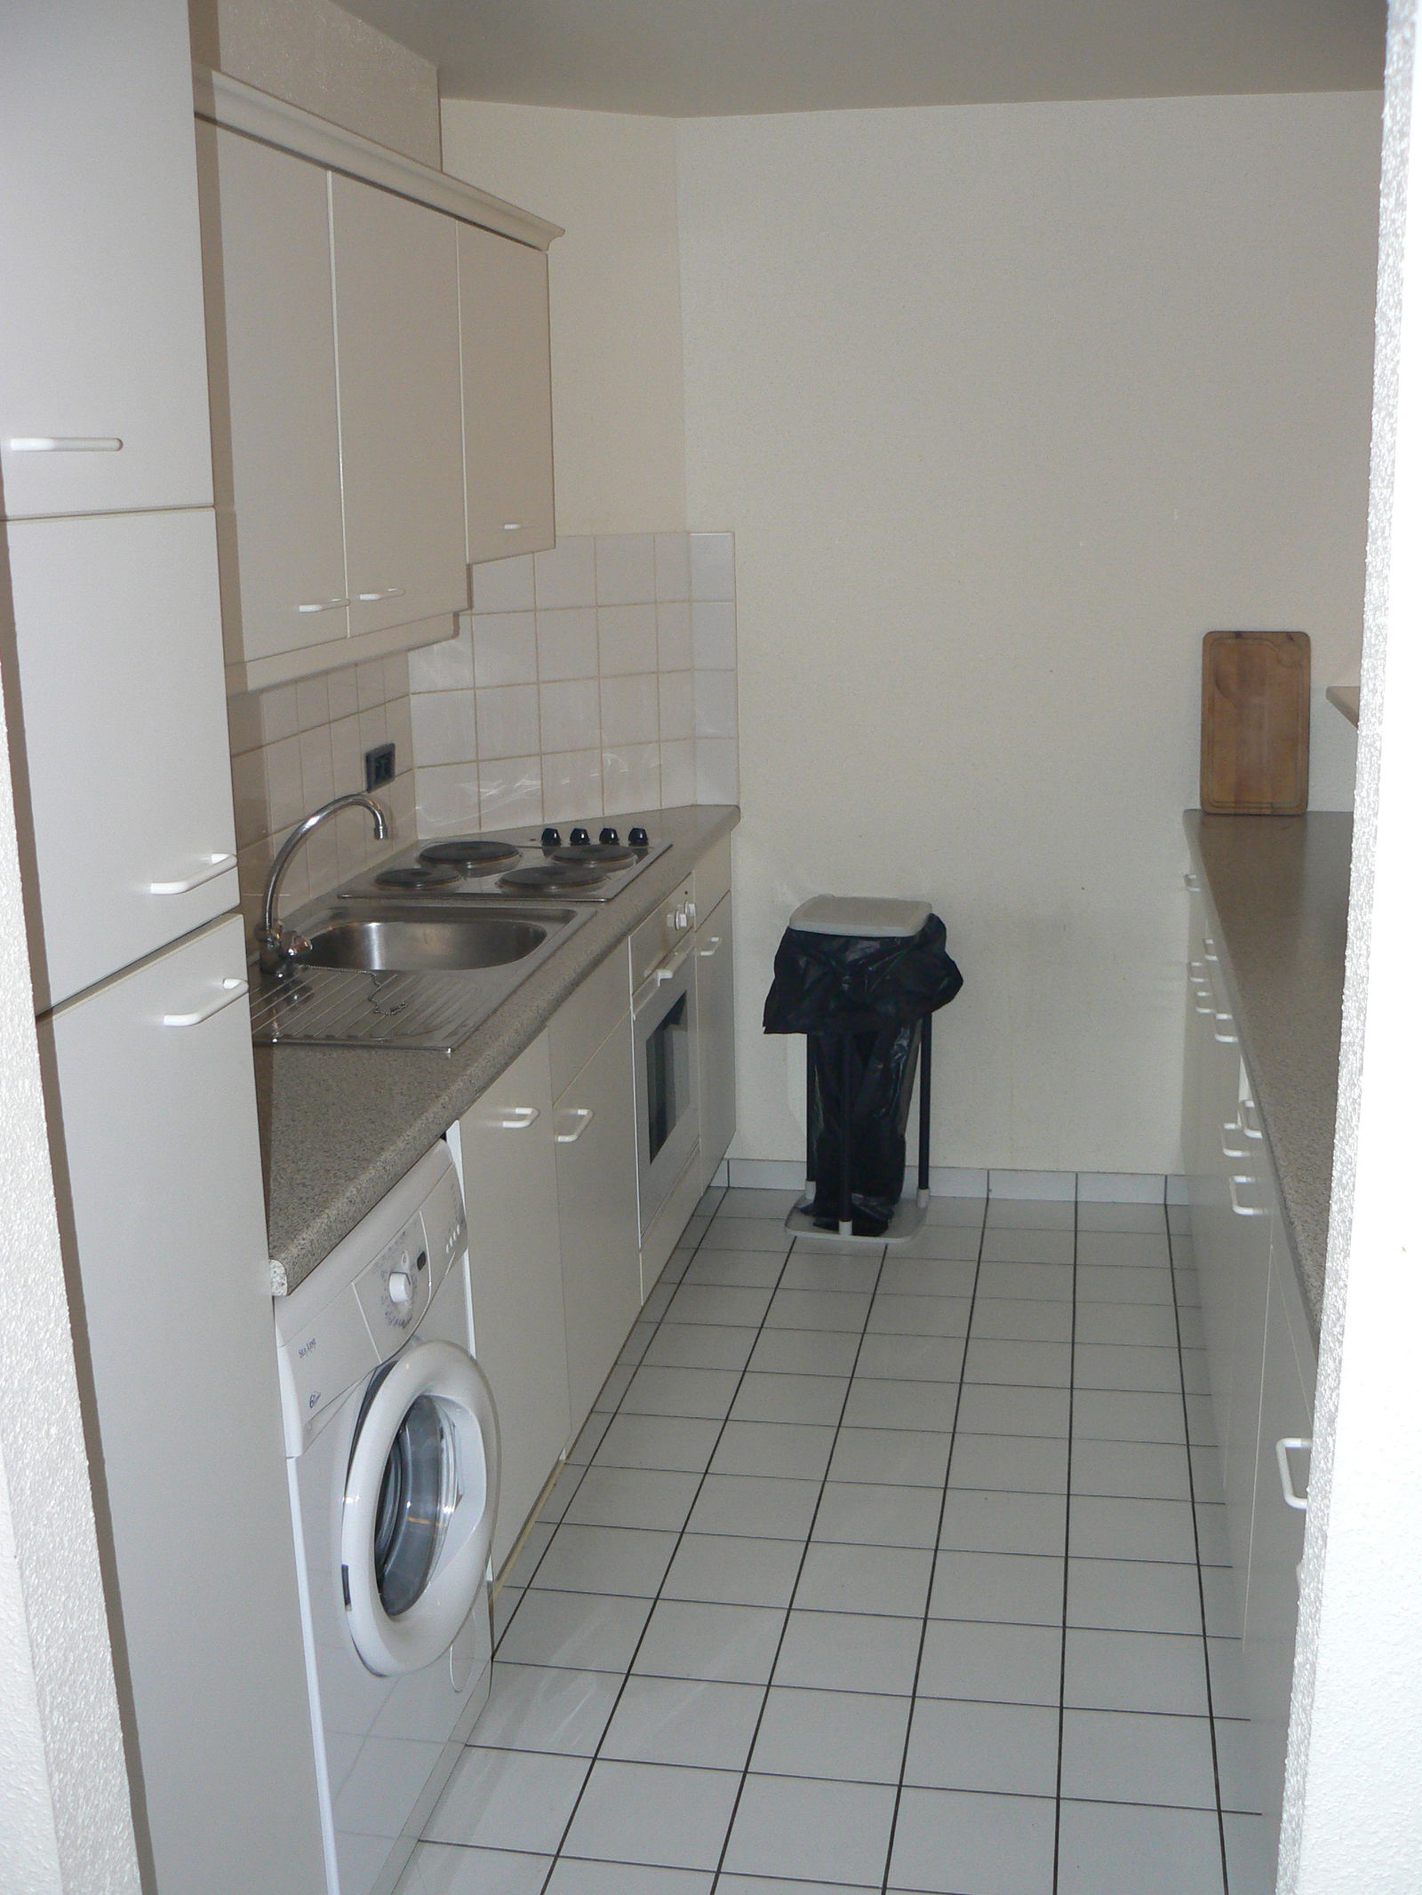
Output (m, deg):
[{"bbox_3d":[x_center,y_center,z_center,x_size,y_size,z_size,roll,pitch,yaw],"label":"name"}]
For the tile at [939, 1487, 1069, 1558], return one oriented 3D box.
[{"bbox_3d":[0.472,0.927,3.167,0.200,0.010,0.200,1,13,11],"label":"tile"}]

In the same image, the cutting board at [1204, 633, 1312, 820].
[{"bbox_3d":[1.150,-0.473,4.159,0.225,0.385,0.020,1,9,10],"label":"cutting board"}]

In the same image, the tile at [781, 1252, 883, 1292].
[{"bbox_3d":[0.254,0.684,4.105,0.200,0.010,0.200,1,13,10],"label":"tile"}]

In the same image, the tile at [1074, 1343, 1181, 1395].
[{"bbox_3d":[0.762,0.777,3.615,0.198,0.010,0.198,1,13,10],"label":"tile"}]

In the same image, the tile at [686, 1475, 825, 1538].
[{"bbox_3d":[0.071,0.900,3.162,0.198,0.010,0.198,1,13,11],"label":"tile"}]

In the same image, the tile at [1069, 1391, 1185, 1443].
[{"bbox_3d":[0.735,0.831,3.470,0.197,0.010,0.197,1,13,11],"label":"tile"}]

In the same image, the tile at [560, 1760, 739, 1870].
[{"bbox_3d":[-0.070,1.056,2.392,0.198,0.010,0.198,1,13,10],"label":"tile"}]

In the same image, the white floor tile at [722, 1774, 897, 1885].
[{"bbox_3d":[0.121,1.059,2.357,0.198,0.010,0.198,1,13,10],"label":"white floor tile"}]

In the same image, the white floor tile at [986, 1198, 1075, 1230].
[{"bbox_3d":[0.716,0.602,4.416,0.200,0.010,0.200,1,13,10],"label":"white floor tile"}]

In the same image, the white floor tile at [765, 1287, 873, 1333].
[{"bbox_3d":[0.217,0.727,3.912,0.198,0.010,0.198,1,13,10],"label":"white floor tile"}]

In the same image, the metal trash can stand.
[{"bbox_3d":[0.332,0.259,4.332,0.410,0.720,0.300,2,14,15],"label":"metal trash can stand"}]

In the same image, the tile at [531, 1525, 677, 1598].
[{"bbox_3d":[-0.163,0.962,3.084,0.200,0.010,0.200,1,13,11],"label":"tile"}]

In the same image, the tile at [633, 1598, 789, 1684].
[{"bbox_3d":[-0.001,0.983,2.782,0.198,0.010,0.198,1,13,11],"label":"tile"}]

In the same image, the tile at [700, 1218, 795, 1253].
[{"bbox_3d":[0.094,0.636,4.332,0.200,0.010,0.200,1,13,10],"label":"tile"}]

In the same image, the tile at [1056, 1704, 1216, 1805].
[{"bbox_3d":[0.553,1.051,2.552,0.200,0.010,0.200,1,13,11],"label":"tile"}]

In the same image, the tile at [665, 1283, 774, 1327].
[{"bbox_3d":[0.022,0.725,3.964,0.198,0.010,0.198,1,13,11],"label":"tile"}]

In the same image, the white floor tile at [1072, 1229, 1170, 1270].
[{"bbox_3d":[0.894,0.664,4.299,0.200,0.010,0.200,1,13,11],"label":"white floor tile"}]

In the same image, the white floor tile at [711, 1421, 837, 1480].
[{"bbox_3d":[0.109,0.866,3.391,0.197,0.010,0.197,1,13,11],"label":"white floor tile"}]

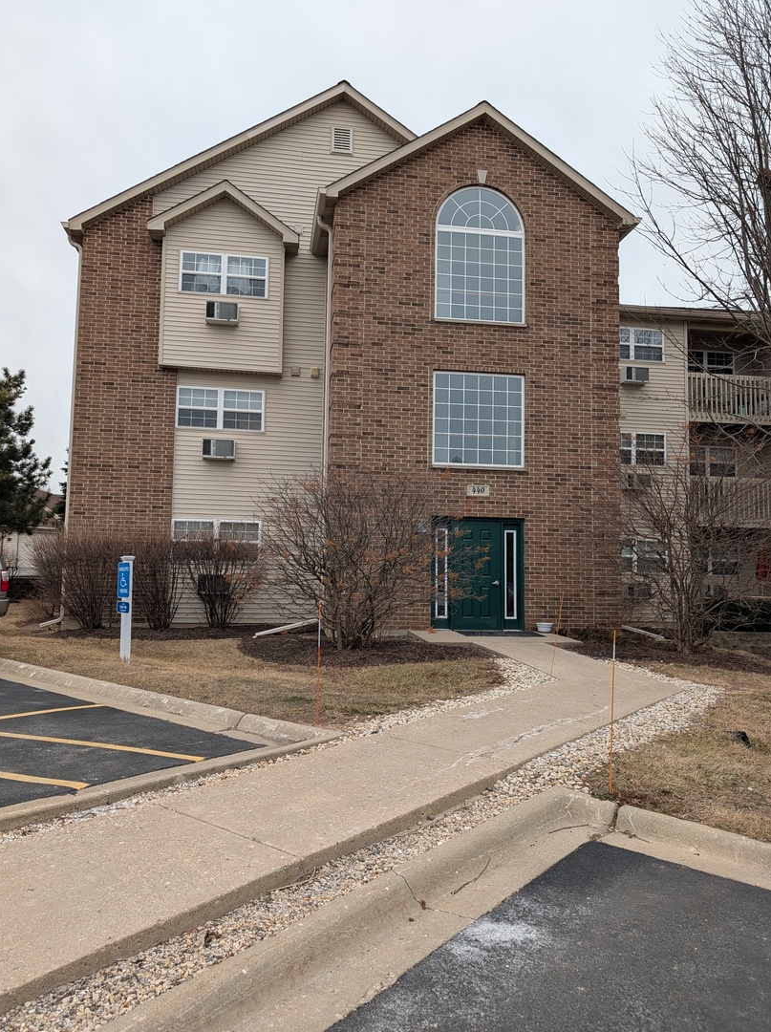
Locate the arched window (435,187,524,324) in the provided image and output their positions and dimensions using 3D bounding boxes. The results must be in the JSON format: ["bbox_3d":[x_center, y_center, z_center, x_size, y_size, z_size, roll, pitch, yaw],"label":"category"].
[{"bbox_3d":[1.876,-5.102,13.999,1.798,2.720,0.120,2,-4,-8],"label":"arched window"}]

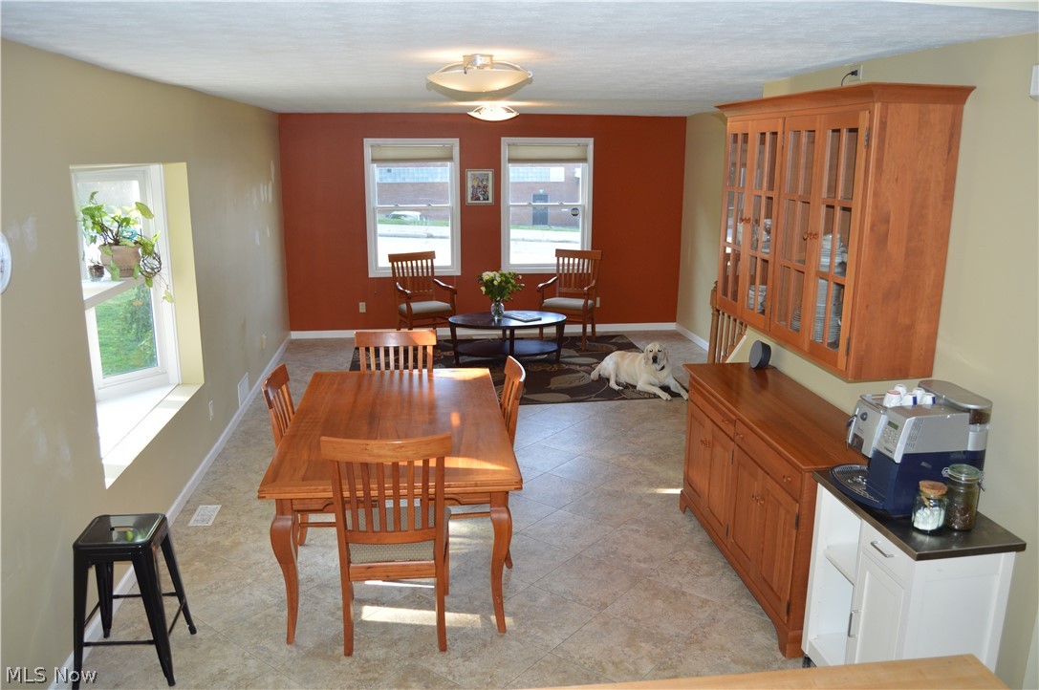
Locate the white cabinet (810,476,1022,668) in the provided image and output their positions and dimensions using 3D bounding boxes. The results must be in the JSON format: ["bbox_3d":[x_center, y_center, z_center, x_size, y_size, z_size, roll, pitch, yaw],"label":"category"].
[{"bbox_3d":[1.406,0.989,2.898,0.402,0.856,0.653,-2,14,-7],"label":"white cabinet"}]

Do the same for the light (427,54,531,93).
[{"bbox_3d":[-0.168,-1.142,3.277,0.438,0.145,0.438,-2,14,-7],"label":"light"}]

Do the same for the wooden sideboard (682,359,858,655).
[{"bbox_3d":[1.299,0.722,3.907,0.531,0.880,1.471,-2,14,-7],"label":"wooden sideboard"}]

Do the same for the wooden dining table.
[{"bbox_3d":[-0.619,0.738,4.082,1.063,0.754,1.701,-2,14,-7],"label":"wooden dining table"}]

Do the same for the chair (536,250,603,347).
[{"bbox_3d":[0.562,-0.512,8.564,0.570,1.000,0.630,6,15,20],"label":"chair"}]

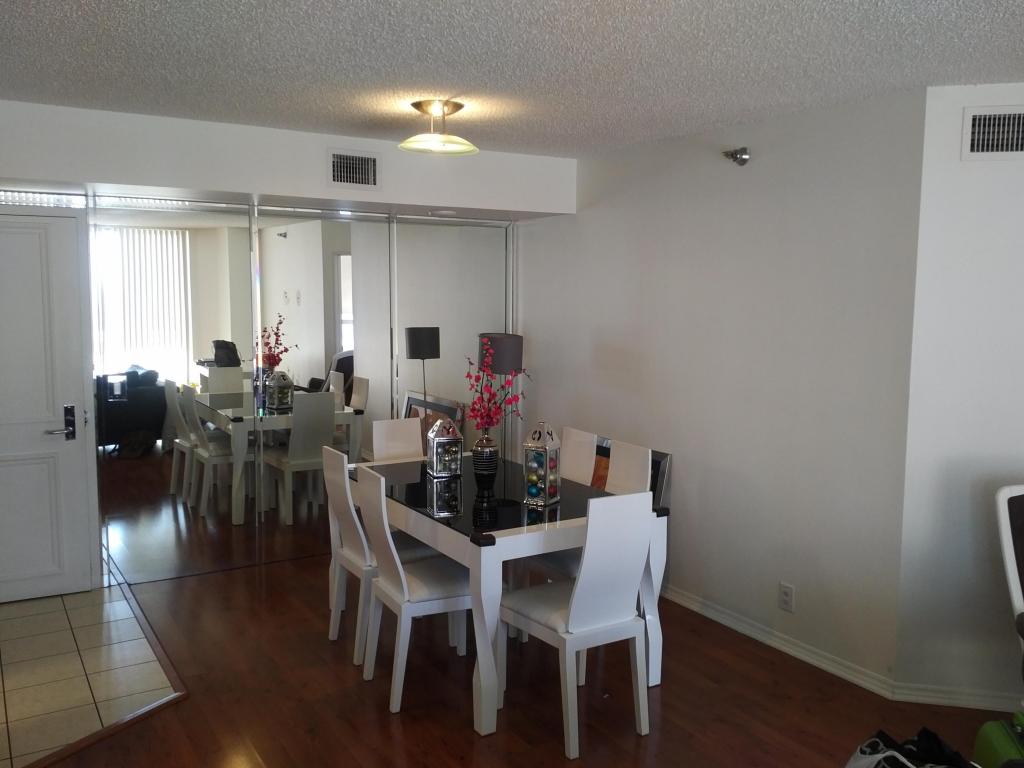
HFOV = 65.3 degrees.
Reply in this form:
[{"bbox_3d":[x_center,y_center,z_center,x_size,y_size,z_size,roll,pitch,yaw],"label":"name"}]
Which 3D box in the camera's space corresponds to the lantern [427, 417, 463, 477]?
[{"bbox_3d":[-0.349,0.318,4.094,0.138,0.296,0.138,-3,7,-27],"label":"lantern"}]

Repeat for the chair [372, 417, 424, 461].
[{"bbox_3d":[-0.544,0.713,4.536,0.428,0.969,0.490,-5,8,-36],"label":"chair"}]

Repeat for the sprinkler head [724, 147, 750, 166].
[{"bbox_3d":[1.073,-1.091,3.828,0.128,0.087,0.087,-4,8,-34],"label":"sprinkler head"}]

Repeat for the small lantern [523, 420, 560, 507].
[{"bbox_3d":[0.134,0.344,3.583,0.120,0.367,0.120,4,8,31],"label":"small lantern"}]

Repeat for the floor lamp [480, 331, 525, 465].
[{"bbox_3d":[-0.067,0.412,5.076,0.281,1.448,0.281,0,7,-4],"label":"floor lamp"}]

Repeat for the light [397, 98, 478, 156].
[{"bbox_3d":[-0.322,-1.108,3.480,0.352,0.209,0.352,0,7,-4],"label":"light"}]

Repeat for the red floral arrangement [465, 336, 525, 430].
[{"bbox_3d":[-0.081,-0.002,3.713,0.275,0.433,0.265,0,7,-4],"label":"red floral arrangement"}]

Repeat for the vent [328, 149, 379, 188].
[{"bbox_3d":[-0.830,-1.135,4.237,0.291,0.194,0.031,-3,7,-29],"label":"vent"}]

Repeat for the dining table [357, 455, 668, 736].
[{"bbox_3d":[-0.159,0.882,3.905,0.918,0.781,1.530,-5,8,-37],"label":"dining table"}]

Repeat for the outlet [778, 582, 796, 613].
[{"bbox_3d":[1.308,1.024,3.808,0.014,0.131,0.087,-4,8,-34],"label":"outlet"}]

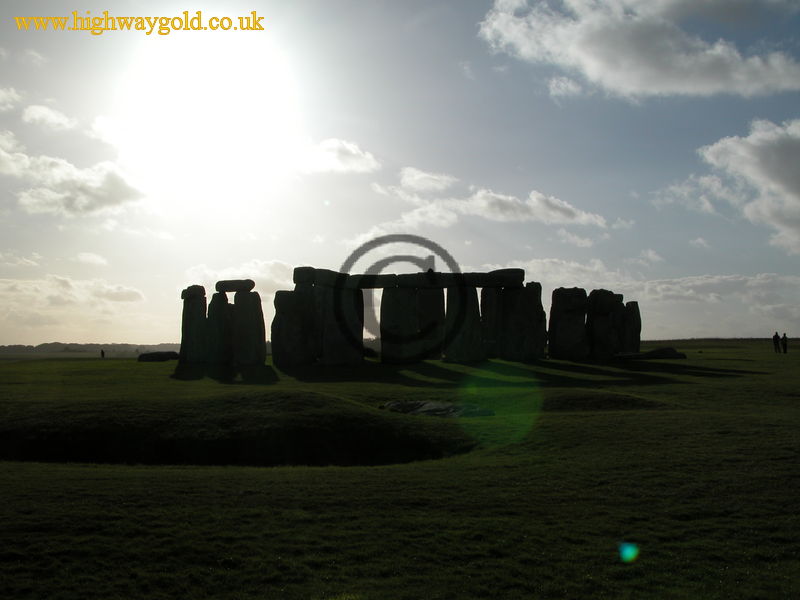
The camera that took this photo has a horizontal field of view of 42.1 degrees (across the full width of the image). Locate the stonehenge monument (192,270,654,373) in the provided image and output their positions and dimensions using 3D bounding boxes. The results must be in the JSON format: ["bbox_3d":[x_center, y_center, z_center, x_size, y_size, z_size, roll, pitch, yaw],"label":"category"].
[{"bbox_3d":[0.983,0.784,70.500,32.000,6.400,30.500,0,-2,0],"label":"stonehenge monument"}]

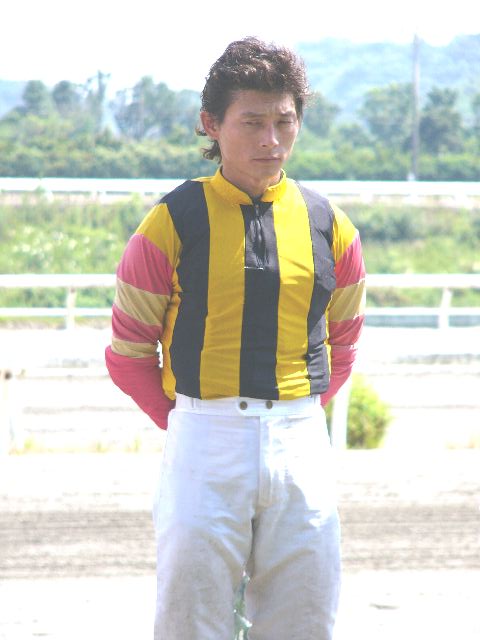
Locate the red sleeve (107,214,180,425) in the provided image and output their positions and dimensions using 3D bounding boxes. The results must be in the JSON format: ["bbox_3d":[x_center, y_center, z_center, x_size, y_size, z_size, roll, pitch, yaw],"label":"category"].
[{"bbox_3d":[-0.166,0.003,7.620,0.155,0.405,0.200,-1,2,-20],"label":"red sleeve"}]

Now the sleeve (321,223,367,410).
[{"bbox_3d":[0.166,-0.003,7.680,0.125,0.380,0.185,-1,2,-20],"label":"sleeve"}]

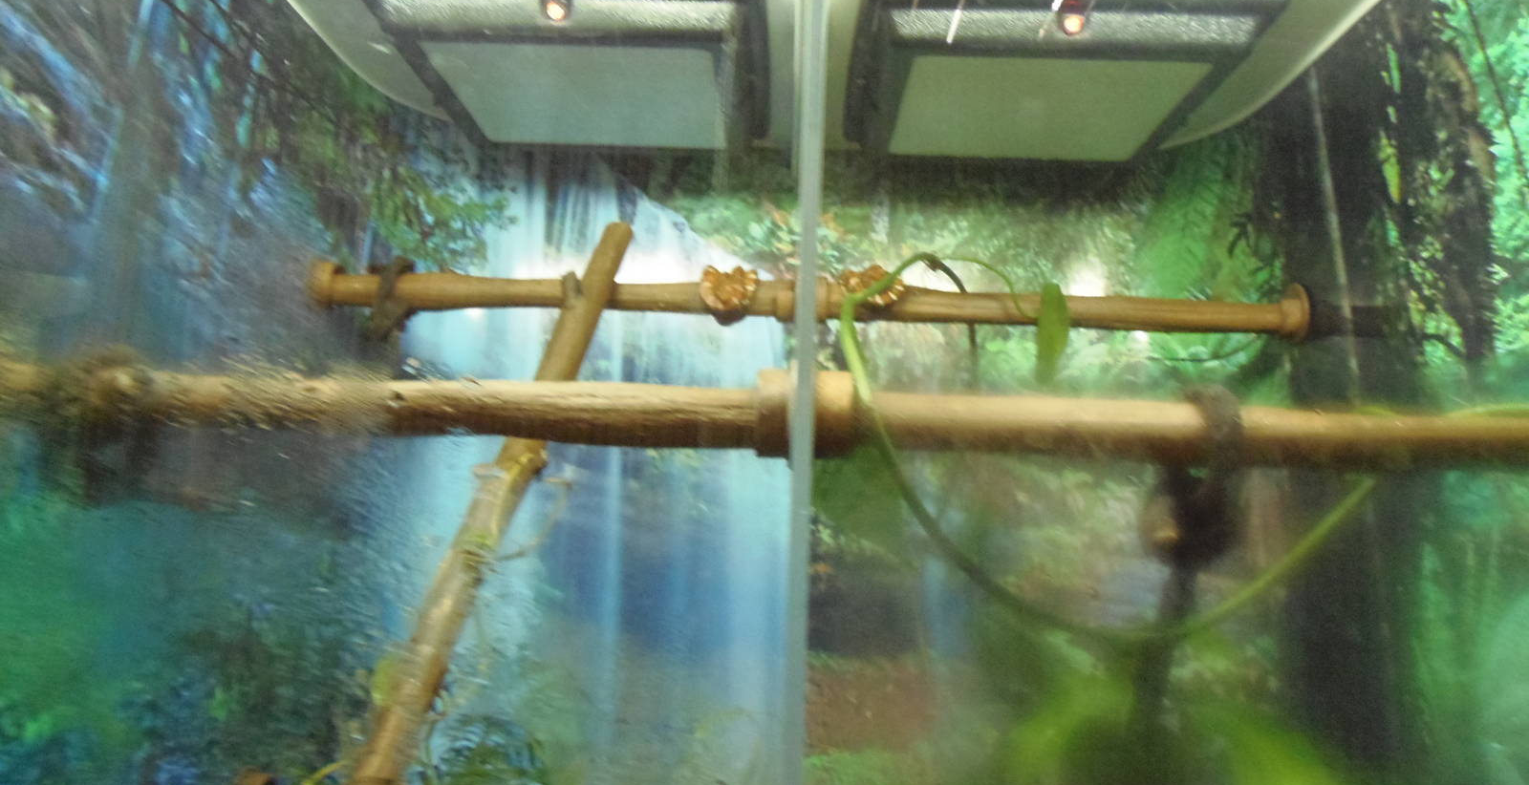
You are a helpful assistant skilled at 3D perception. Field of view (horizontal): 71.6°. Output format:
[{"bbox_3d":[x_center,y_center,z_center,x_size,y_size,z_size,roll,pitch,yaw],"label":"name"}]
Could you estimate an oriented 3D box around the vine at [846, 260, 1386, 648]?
[{"bbox_3d":[0.161,0.030,0.499,0.234,0.176,0.099,2,-8,2],"label":"vine"}]

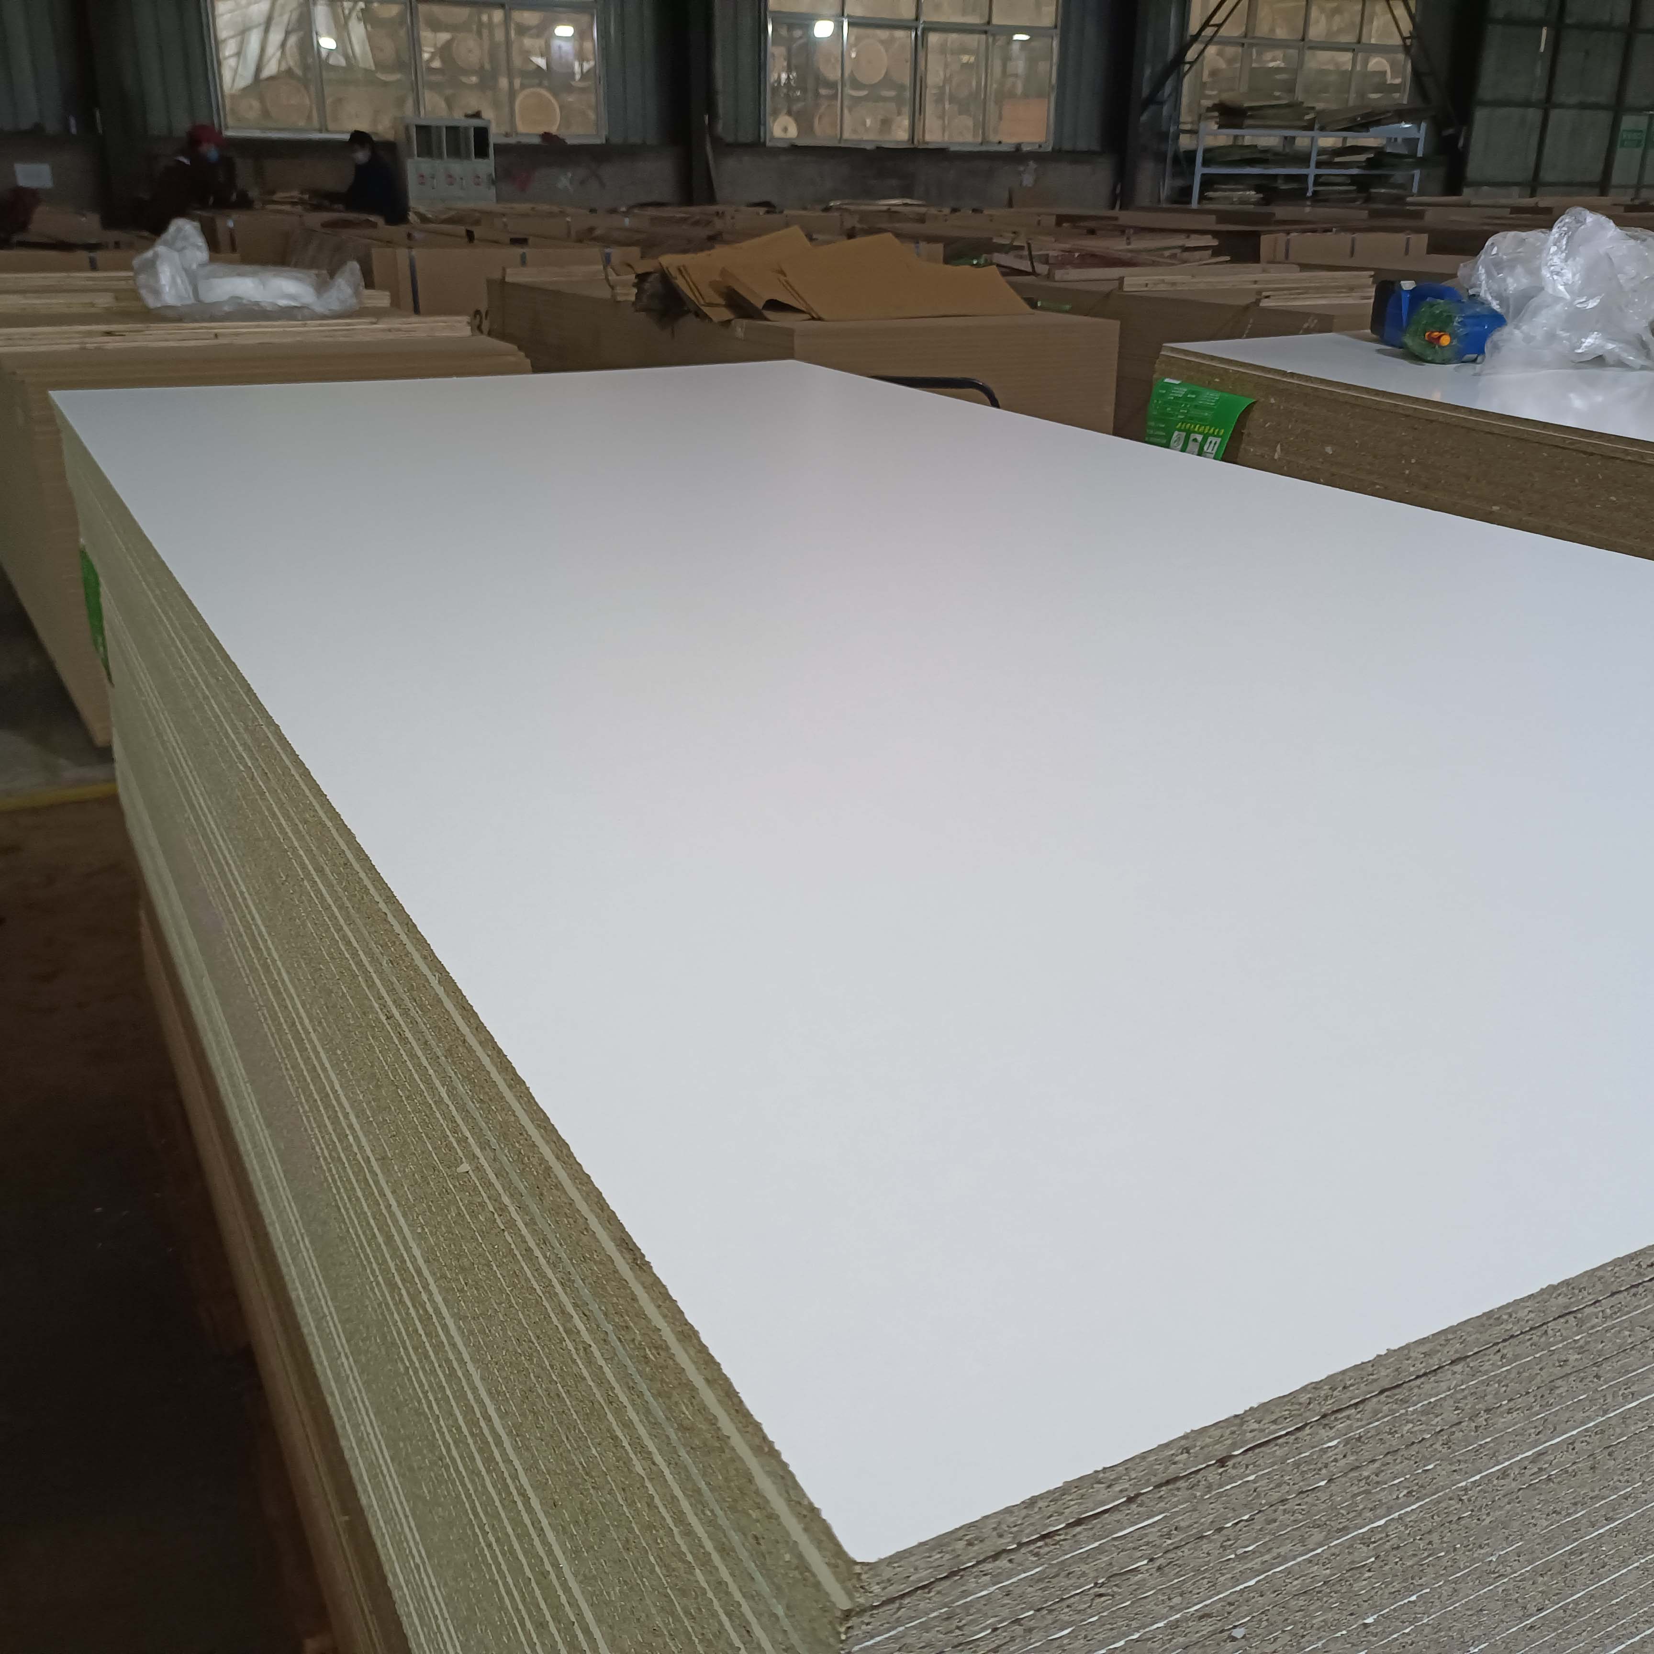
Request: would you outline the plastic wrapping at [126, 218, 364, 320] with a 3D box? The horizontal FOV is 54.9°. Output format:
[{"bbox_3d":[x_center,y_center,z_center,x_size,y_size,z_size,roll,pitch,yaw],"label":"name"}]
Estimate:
[{"bbox_3d":[-1.768,-1.718,4.885,0.660,0.275,0.400,-10,25,-26],"label":"plastic wrapping"}]

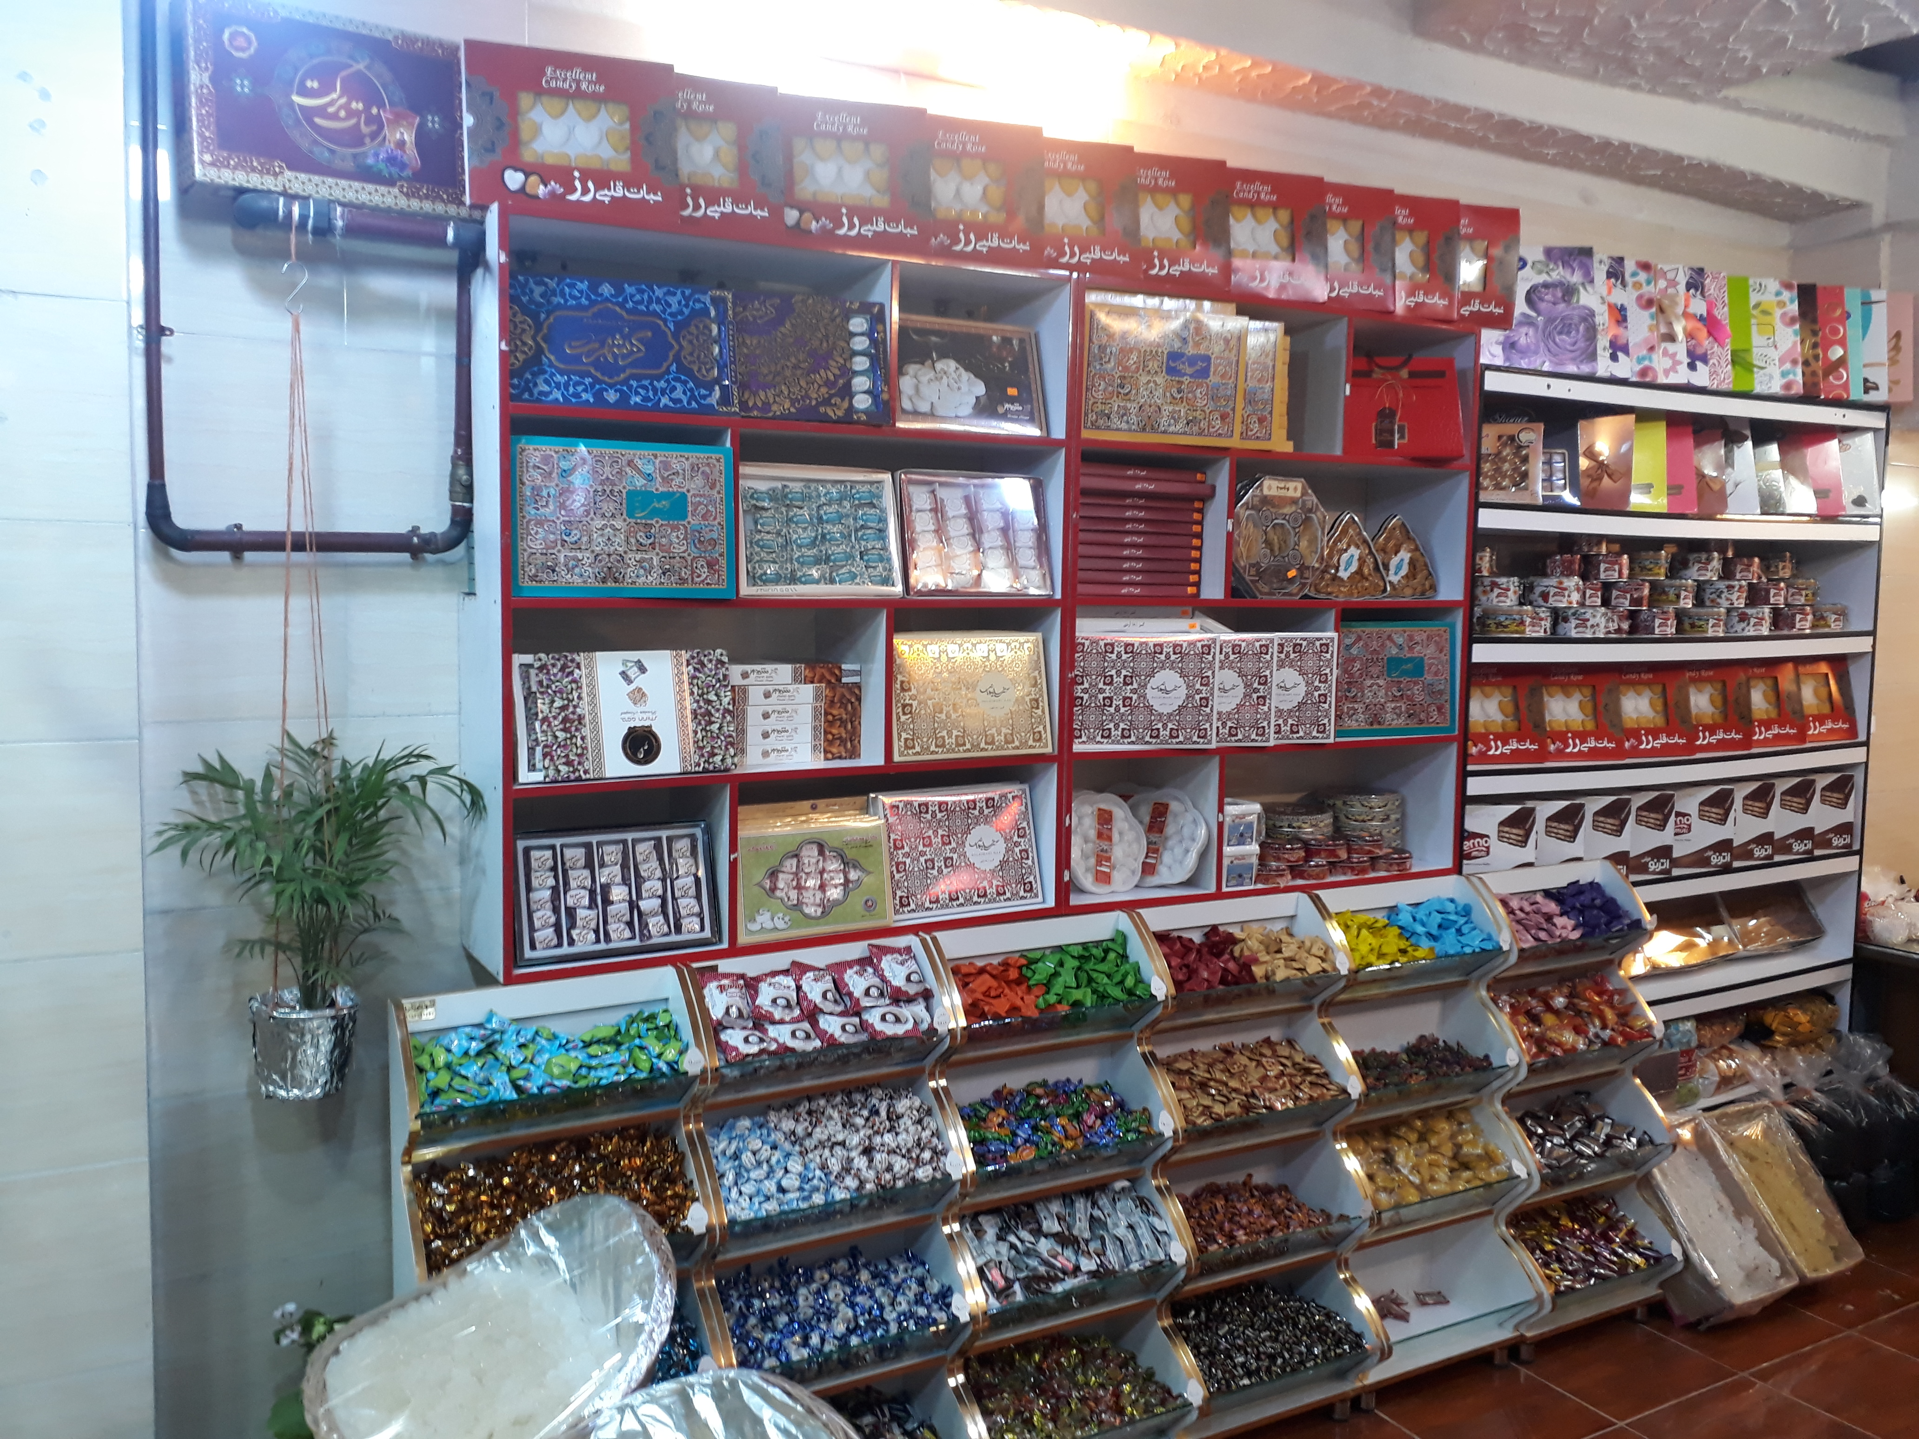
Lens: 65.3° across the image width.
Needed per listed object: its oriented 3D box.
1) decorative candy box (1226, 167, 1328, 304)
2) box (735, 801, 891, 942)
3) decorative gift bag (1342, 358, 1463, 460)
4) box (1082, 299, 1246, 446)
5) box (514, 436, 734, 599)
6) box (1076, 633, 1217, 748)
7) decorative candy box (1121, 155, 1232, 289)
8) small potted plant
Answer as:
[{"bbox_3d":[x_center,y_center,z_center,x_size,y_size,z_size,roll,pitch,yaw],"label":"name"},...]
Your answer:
[{"bbox_3d":[0.572,-0.942,2.939,0.306,0.248,0.045,-1,-2,-16],"label":"decorative candy box"},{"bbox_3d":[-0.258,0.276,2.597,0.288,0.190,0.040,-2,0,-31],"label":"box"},{"bbox_3d":[0.890,-0.650,3.120,0.305,0.210,0.120,1,5,3],"label":"decorative gift bag"},{"bbox_3d":[0.379,-0.639,2.799,0.352,0.243,0.030,-2,8,-26],"label":"box"},{"bbox_3d":[-0.532,-0.313,2.372,0.361,0.244,0.030,-2,3,-28],"label":"box"},{"bbox_3d":[0.357,-0.052,2.885,0.317,0.221,0.027,-2,5,-23],"label":"box"},{"bbox_3d":[0.358,-0.935,2.824,0.308,0.248,0.045,-1,-1,-16],"label":"decorative candy box"},{"bbox_3d":[-0.971,0.296,2.267,0.460,0.550,0.390,-2,6,-29],"label":"small potted plant"}]

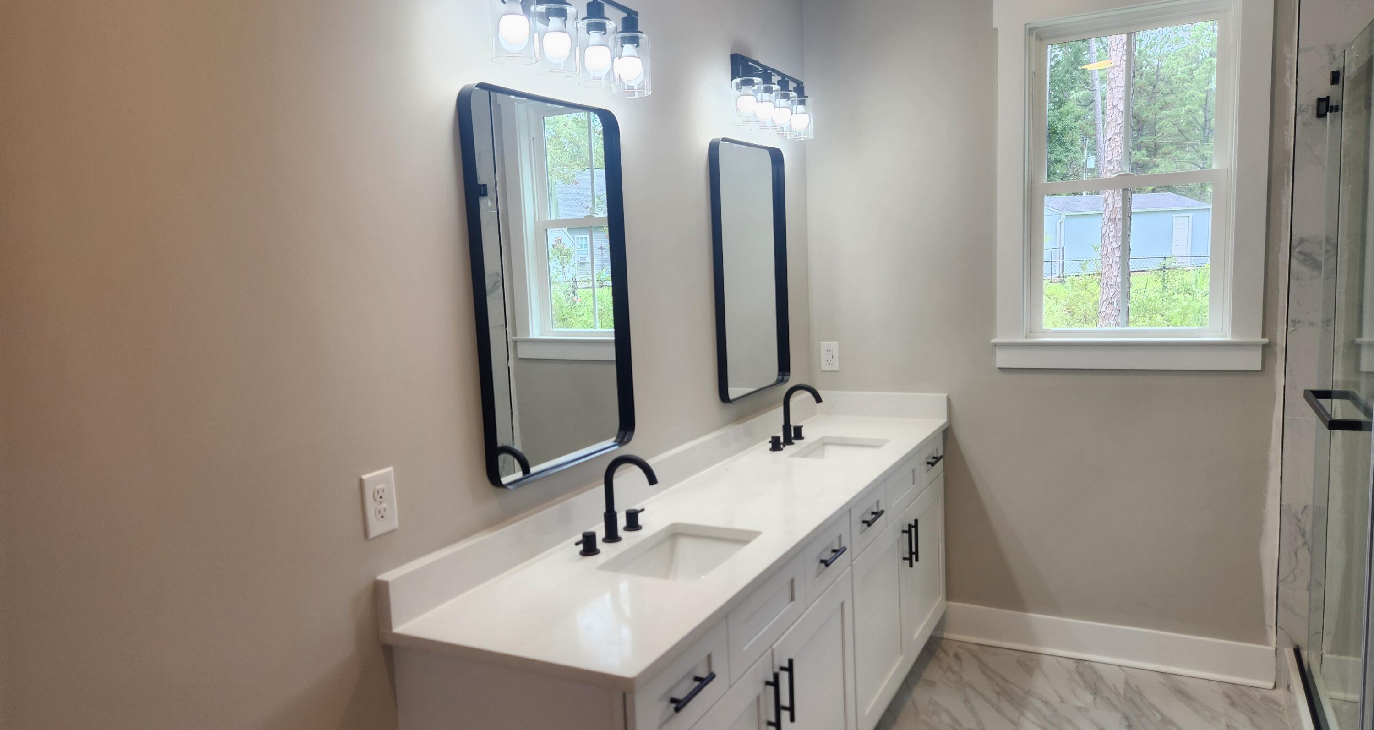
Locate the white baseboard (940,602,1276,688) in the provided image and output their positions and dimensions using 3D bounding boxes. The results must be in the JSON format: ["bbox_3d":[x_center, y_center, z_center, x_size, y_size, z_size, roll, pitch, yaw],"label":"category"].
[{"bbox_3d":[1.551,1.064,3.518,1.207,0.147,0.033,1,8,28],"label":"white baseboard"}]

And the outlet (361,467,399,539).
[{"bbox_3d":[-0.594,0.270,1.777,0.008,0.123,0.082,1,8,28],"label":"outlet"}]

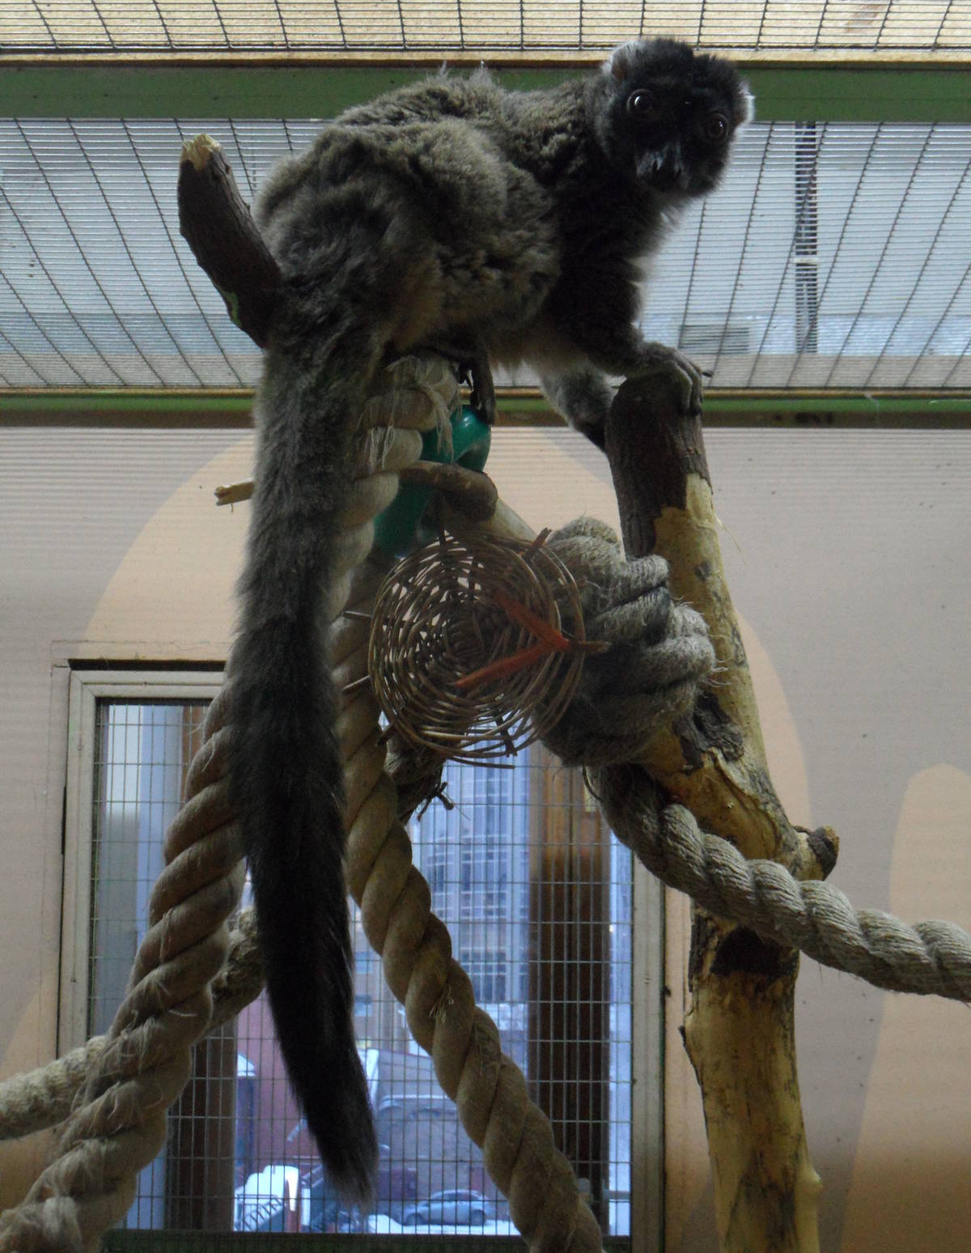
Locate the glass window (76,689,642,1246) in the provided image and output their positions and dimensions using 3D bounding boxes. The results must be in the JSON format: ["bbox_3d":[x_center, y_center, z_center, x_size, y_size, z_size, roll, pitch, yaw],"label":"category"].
[{"bbox_3d":[-0.153,0.425,2.850,0.699,0.683,0.060,0,-8,2],"label":"glass window"}]

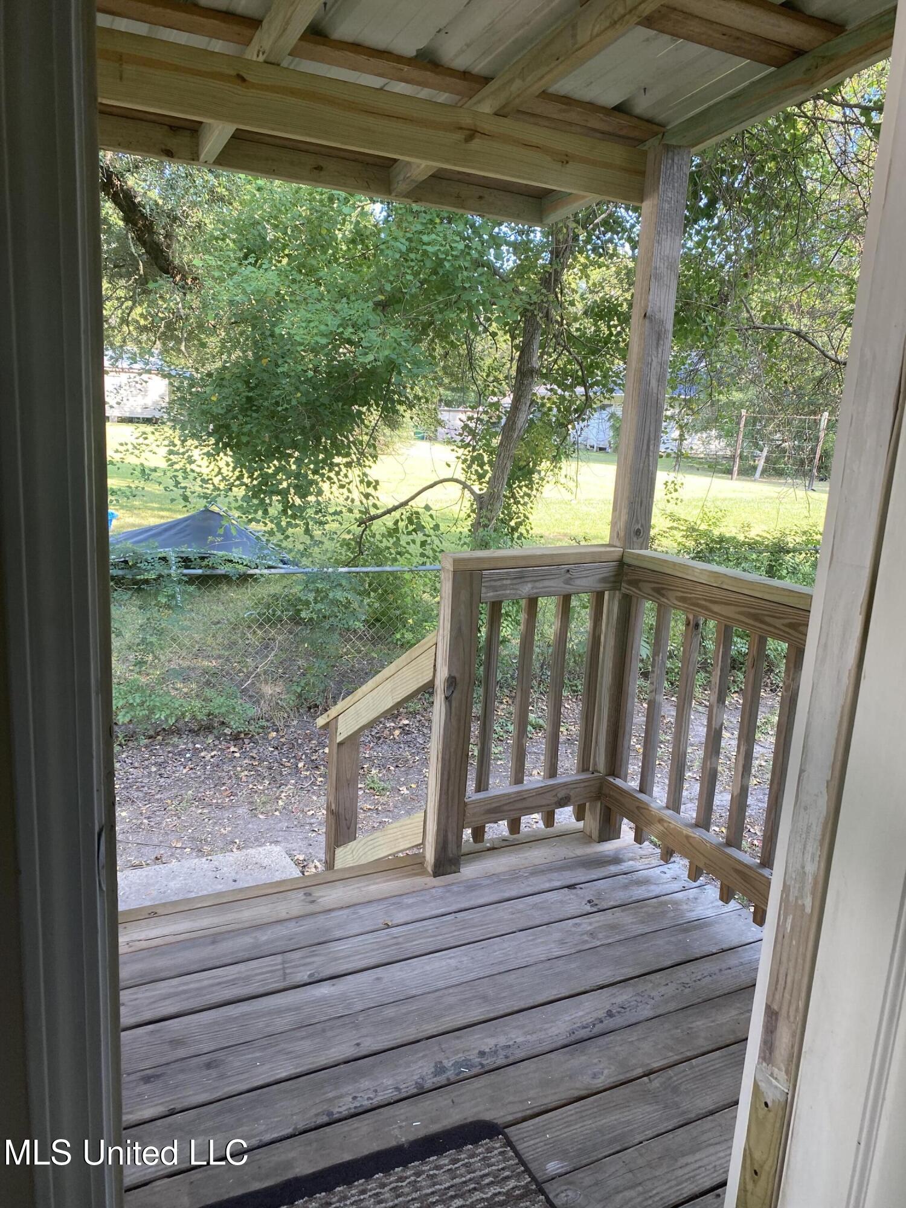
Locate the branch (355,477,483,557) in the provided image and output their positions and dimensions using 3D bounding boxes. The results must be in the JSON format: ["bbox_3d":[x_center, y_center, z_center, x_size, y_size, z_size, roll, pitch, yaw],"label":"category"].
[{"bbox_3d":[-0.258,-0.654,6.800,0.930,0.550,0.400,3,12,-2],"label":"branch"}]

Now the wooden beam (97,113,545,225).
[{"bbox_3d":[-0.477,-1.324,2.752,1.820,0.088,0.038,-3,13,-27],"label":"wooden beam"}]

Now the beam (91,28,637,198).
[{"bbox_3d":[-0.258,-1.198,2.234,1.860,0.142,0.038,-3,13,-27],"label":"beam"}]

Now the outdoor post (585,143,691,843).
[{"bbox_3d":[0.558,-0.262,2.830,0.088,2.130,0.088,-3,13,-27],"label":"outdoor post"}]

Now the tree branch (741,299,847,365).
[{"bbox_3d":[2.828,-2.243,7.500,0.950,0.500,0.400,7,13,19],"label":"tree branch"}]

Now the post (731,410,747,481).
[{"bbox_3d":[8.208,-4.570,26.000,0.110,2.050,0.110,7,12,16],"label":"post"}]

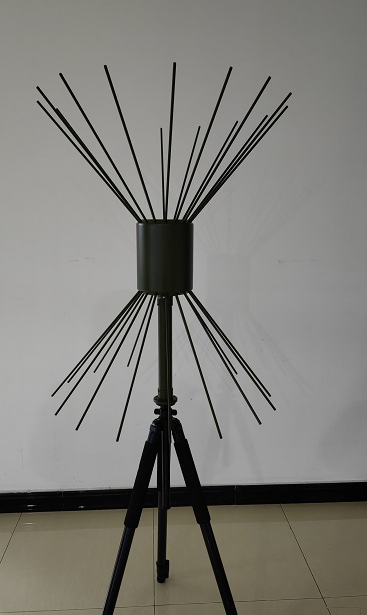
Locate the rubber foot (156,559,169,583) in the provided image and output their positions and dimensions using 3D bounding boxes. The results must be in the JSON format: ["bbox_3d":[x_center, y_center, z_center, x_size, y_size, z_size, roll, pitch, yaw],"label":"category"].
[{"bbox_3d":[-0.079,0.985,1.772,0.047,0.075,0.045,0,10,-4],"label":"rubber foot"}]

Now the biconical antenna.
[{"bbox_3d":[-0.047,-0.128,1.298,0.640,0.804,0.640,0,10,-4],"label":"biconical antenna"}]

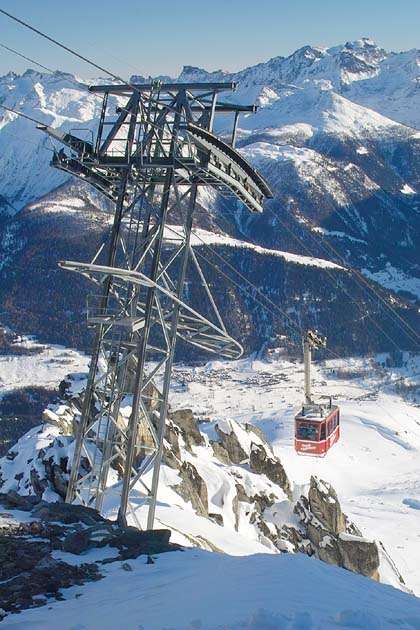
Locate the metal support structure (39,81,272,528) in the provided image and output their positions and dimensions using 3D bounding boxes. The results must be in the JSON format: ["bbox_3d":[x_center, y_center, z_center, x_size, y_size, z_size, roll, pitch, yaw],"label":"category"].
[{"bbox_3d":[-2.409,-0.250,34.388,6.630,17.050,10.230,5,-8,23],"label":"metal support structure"}]

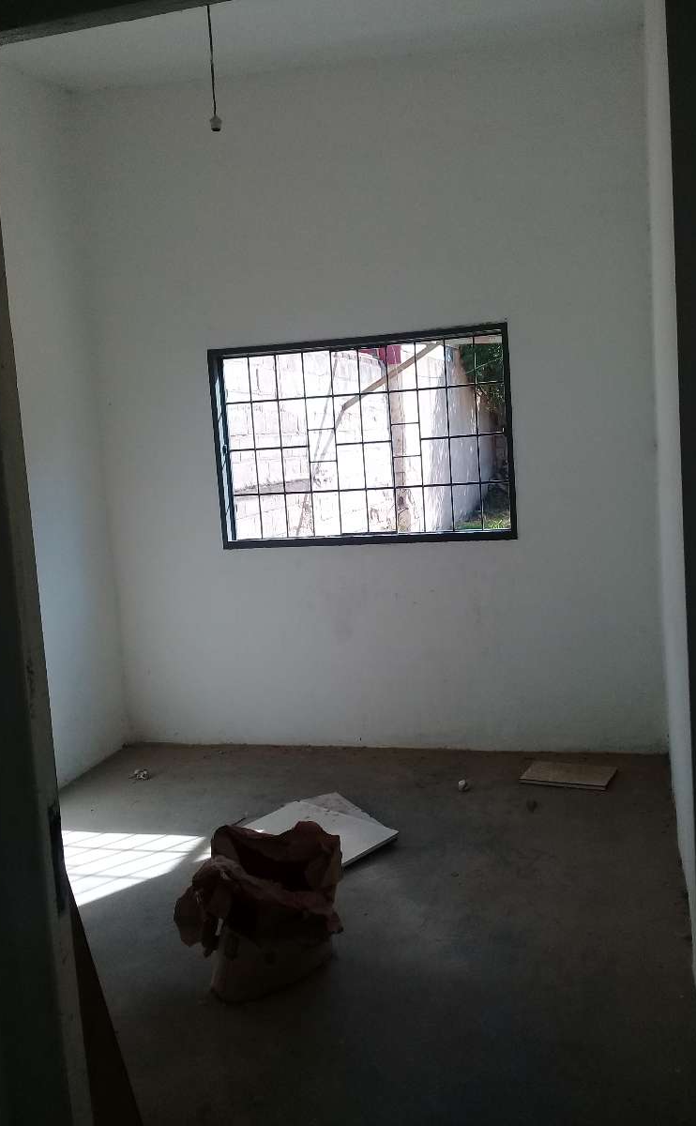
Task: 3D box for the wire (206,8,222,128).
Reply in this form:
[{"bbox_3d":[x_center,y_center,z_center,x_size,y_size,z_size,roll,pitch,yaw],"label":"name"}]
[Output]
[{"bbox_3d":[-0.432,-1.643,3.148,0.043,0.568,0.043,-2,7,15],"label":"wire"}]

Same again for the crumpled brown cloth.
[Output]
[{"bbox_3d":[-0.284,0.994,3.034,0.470,0.290,0.370,-5,7,-7],"label":"crumpled brown cloth"}]

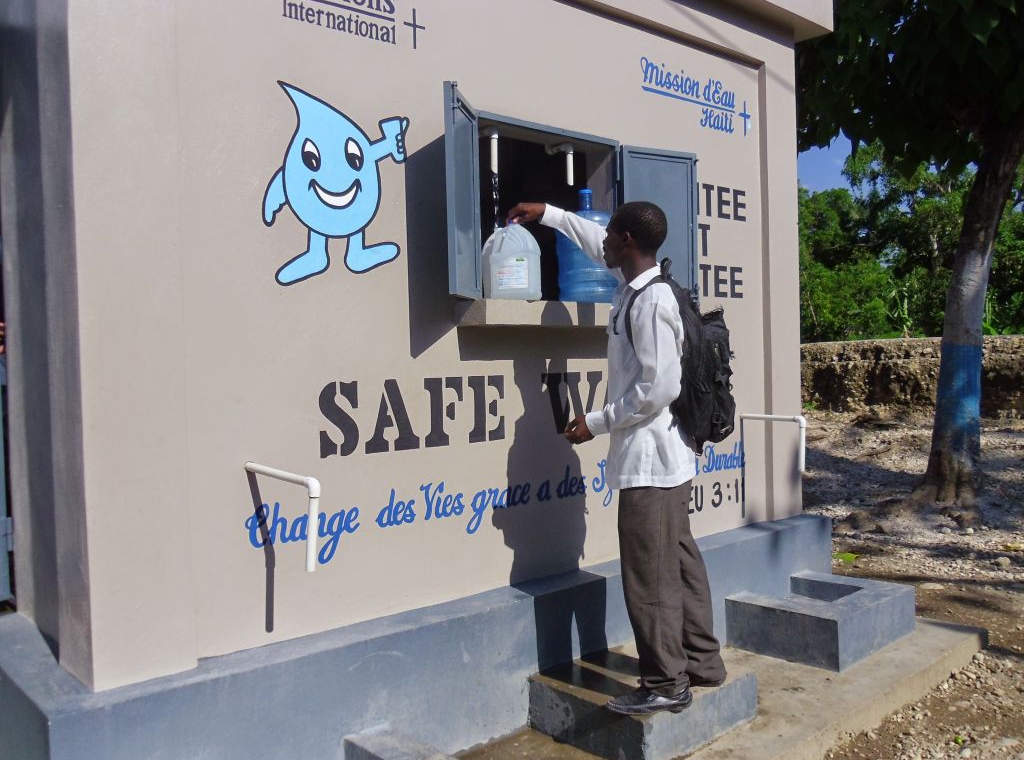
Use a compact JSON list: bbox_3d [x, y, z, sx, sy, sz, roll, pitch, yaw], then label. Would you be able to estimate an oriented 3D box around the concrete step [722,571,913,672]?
[{"bbox_3d":[1.461,1.109,4.301,0.772,0.220,0.536,-2,1,-42],"label":"concrete step"}]

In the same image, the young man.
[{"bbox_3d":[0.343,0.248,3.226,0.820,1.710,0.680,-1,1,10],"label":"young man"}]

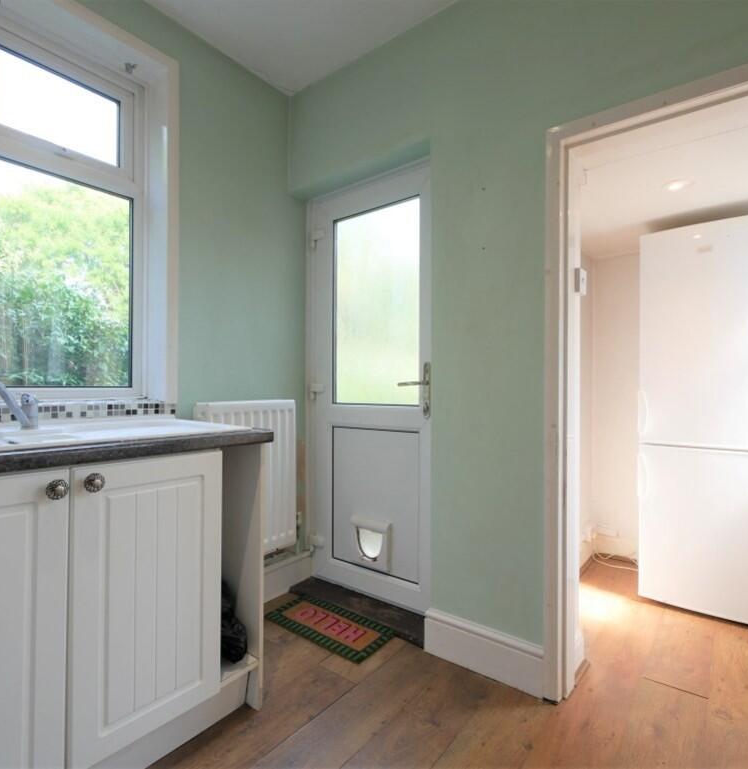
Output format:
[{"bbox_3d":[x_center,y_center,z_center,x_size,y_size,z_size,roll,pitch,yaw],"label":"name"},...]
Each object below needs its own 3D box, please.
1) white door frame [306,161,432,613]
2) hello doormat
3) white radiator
[{"bbox_3d":[-0.008,0.008,2.257,0.870,1.990,0.075,0,-1,38],"label":"white door frame"},{"bbox_3d":[-0.202,1.047,2.063,0.554,0.016,0.241,0,-1,37],"label":"hello doormat"},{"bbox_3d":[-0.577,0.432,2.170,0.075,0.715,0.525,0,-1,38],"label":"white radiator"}]

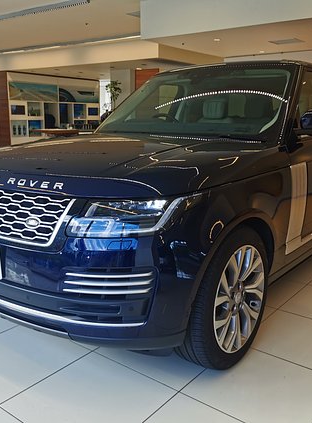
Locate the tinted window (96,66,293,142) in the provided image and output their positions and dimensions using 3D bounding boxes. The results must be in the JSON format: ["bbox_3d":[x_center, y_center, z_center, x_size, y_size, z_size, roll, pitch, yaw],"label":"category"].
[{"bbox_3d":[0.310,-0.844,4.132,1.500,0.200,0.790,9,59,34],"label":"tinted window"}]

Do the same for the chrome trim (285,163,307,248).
[{"bbox_3d":[0.899,-0.040,3.463,0.050,0.540,0.310,9,15,34],"label":"chrome trim"}]

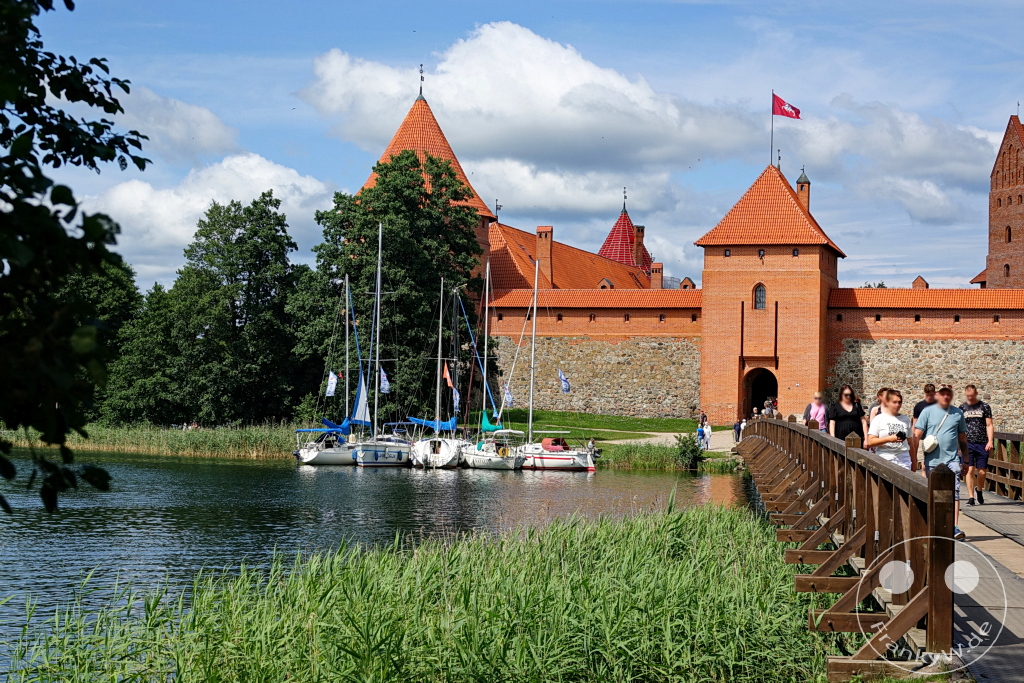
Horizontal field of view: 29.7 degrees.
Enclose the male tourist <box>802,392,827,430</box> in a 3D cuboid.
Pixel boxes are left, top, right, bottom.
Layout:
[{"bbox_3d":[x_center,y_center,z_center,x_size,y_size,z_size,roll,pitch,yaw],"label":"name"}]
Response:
[{"bbox_3d":[6.177,1.875,39.500,0.530,1.660,0.420,1,-1,7],"label":"male tourist"}]

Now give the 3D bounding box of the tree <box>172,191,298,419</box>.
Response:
[{"bbox_3d":[-19.080,-2.082,133.000,9.100,16.600,9.000,1,-1,0],"label":"tree"}]

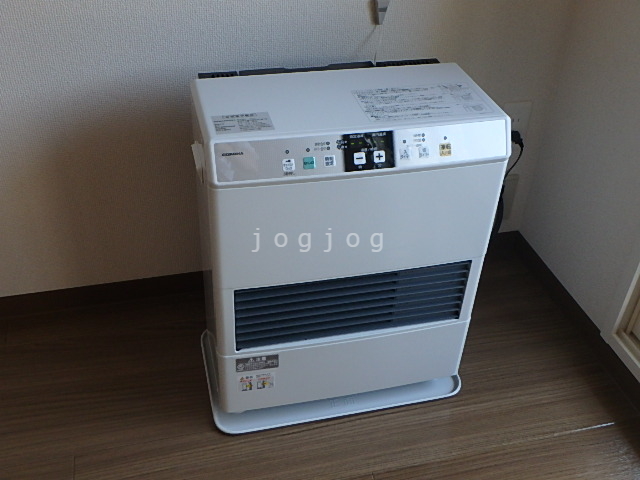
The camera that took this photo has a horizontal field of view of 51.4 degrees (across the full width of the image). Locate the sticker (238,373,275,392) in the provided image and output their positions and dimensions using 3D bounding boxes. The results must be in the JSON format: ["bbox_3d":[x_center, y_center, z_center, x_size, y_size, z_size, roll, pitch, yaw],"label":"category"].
[{"bbox_3d":[-0.105,0.237,1.105,0.061,0.038,0.002,-7,38,-12],"label":"sticker"}]

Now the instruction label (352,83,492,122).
[{"bbox_3d":[0.149,-0.203,0.975,0.186,0.002,0.104,-7,38,-12],"label":"instruction label"}]

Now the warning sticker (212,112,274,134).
[{"bbox_3d":[-0.104,-0.158,0.898,0.079,0.002,0.053,-7,38,-12],"label":"warning sticker"}]

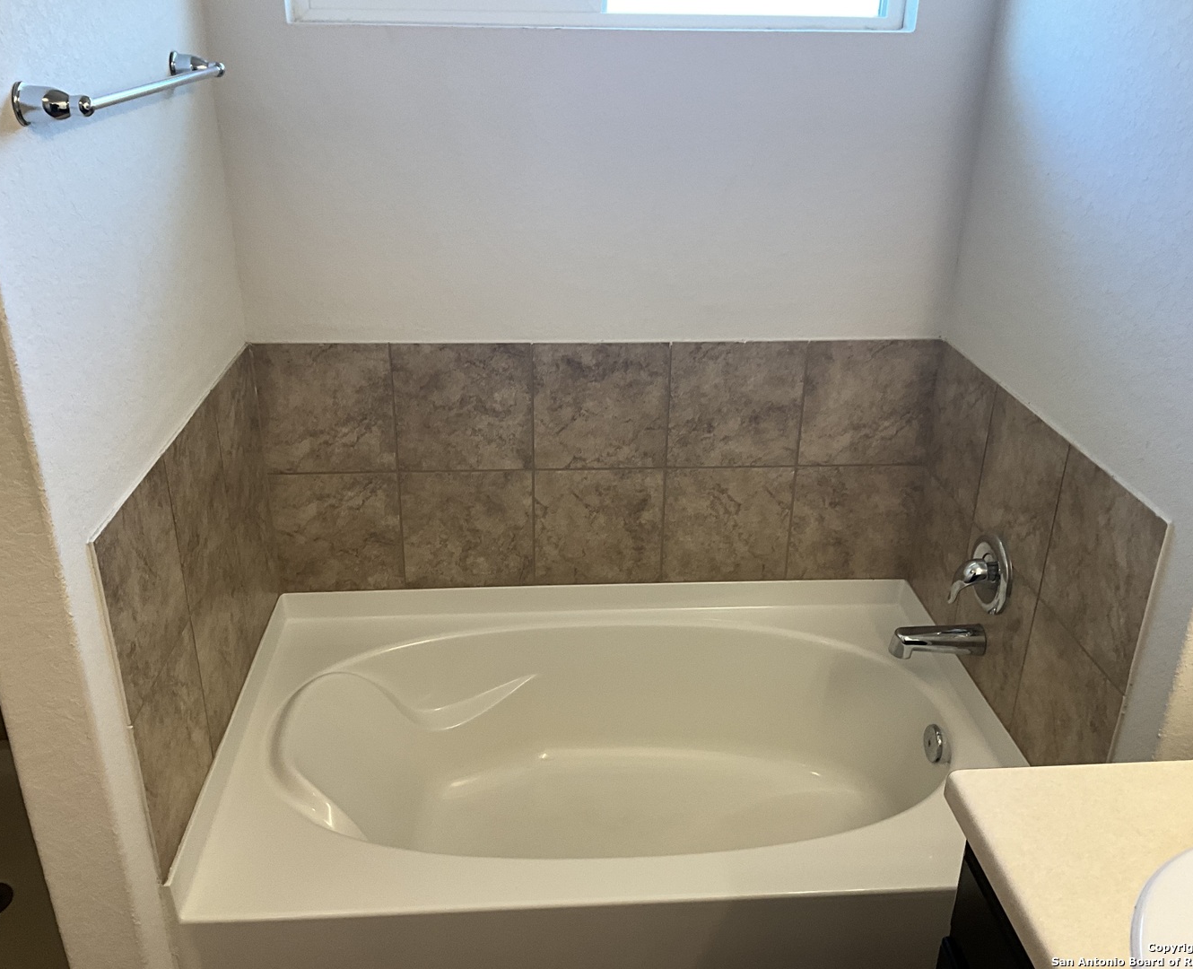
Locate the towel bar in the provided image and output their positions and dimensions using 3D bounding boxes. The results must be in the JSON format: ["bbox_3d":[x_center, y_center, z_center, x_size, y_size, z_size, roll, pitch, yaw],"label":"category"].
[{"bbox_3d":[-0.657,-0.581,1.554,0.088,0.055,0.670,-1,24,-4],"label":"towel bar"}]

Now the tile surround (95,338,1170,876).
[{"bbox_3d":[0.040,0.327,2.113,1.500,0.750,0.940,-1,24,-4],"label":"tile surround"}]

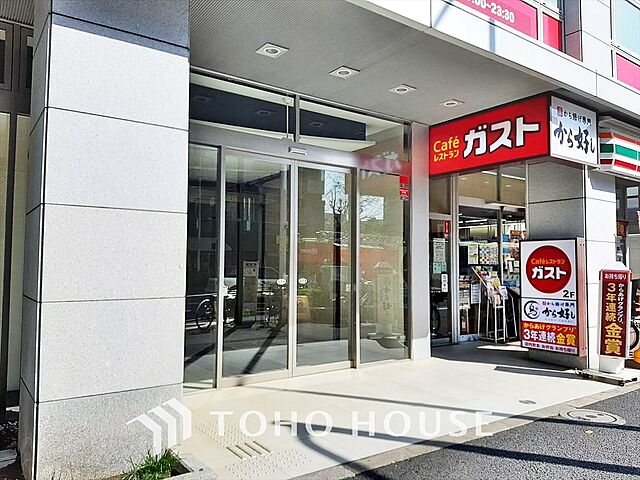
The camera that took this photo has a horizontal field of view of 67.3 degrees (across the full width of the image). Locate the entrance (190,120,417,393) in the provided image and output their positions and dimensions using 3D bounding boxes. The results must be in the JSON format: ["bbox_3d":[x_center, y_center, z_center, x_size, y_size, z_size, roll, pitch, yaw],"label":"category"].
[{"bbox_3d":[-0.142,0.242,5.990,3.494,2.861,0.174,2,-3,-36],"label":"entrance"}]

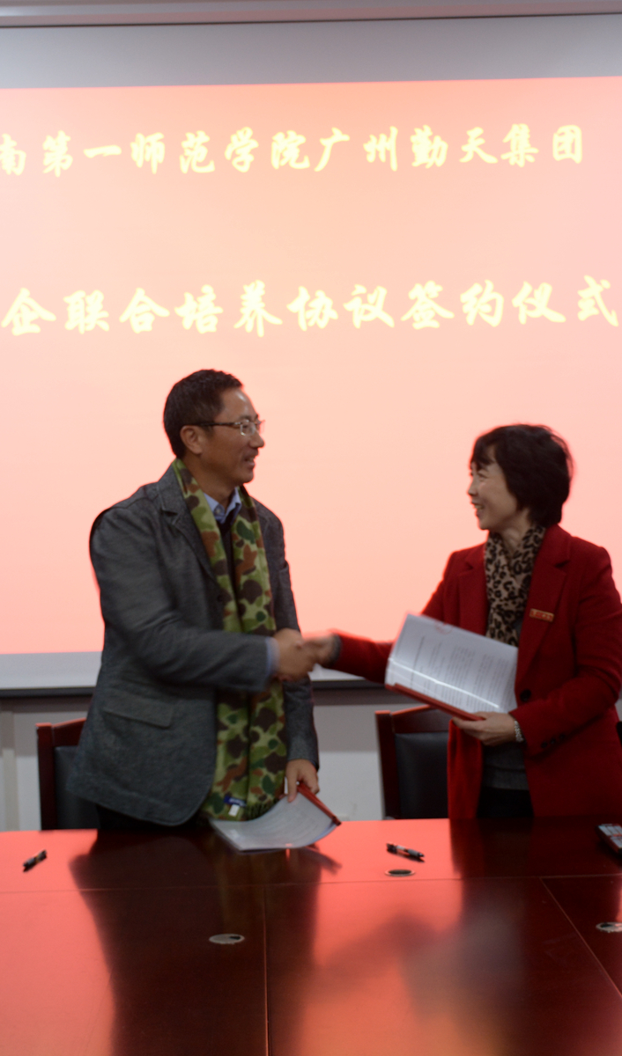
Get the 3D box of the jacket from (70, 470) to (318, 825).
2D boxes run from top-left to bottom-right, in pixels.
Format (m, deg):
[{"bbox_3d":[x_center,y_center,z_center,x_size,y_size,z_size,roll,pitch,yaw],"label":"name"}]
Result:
[{"bbox_3d":[-0.235,0.257,3.730,0.530,0.760,0.420,-3,3,-36],"label":"jacket"}]

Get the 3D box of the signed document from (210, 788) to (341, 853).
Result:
[{"bbox_3d":[-0.076,0.577,3.500,0.205,0.070,0.300,-2,2,-15],"label":"signed document"}]

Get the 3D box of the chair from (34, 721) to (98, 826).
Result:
[{"bbox_3d":[-0.380,0.900,3.970,0.590,0.910,0.600,-1,2,-1],"label":"chair"}]

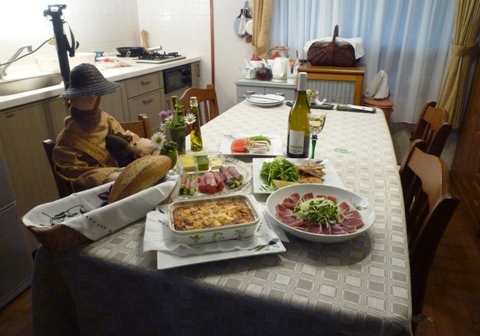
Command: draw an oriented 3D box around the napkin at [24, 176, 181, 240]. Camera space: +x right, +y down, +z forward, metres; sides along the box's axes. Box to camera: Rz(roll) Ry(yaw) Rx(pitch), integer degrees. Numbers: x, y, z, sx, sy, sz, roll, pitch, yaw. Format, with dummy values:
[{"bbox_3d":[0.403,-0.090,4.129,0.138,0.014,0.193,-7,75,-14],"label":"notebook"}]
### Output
[{"bbox_3d":[-0.307,0.104,0.842,0.360,0.090,0.145,-18,30,-35],"label":"napkin"}]

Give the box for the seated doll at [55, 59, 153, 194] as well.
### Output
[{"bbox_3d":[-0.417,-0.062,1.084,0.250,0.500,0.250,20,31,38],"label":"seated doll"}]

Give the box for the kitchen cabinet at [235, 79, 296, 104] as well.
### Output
[{"bbox_3d":[0.275,-0.424,3.043,0.507,0.670,0.400,8,25,19],"label":"kitchen cabinet"}]

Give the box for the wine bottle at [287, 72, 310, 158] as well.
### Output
[{"bbox_3d":[0.223,-0.191,1.259,0.082,0.300,0.082,9,25,18],"label":"wine bottle"}]

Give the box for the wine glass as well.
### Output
[{"bbox_3d":[0.254,-0.105,1.186,0.068,0.168,0.068,8,25,19],"label":"wine glass"}]

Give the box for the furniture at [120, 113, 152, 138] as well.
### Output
[{"bbox_3d":[-0.290,0.305,1.188,0.480,0.843,0.410,18,29,34],"label":"furniture"}]

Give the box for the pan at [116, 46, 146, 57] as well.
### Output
[{"bbox_3d":[-0.882,-0.957,2.845,0.260,0.055,0.260,6,25,13],"label":"pan"}]

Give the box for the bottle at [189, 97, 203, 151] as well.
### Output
[{"bbox_3d":[-0.172,-0.170,1.323,0.049,0.205,0.049,9,25,18],"label":"bottle"}]

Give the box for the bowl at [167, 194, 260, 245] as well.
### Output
[{"bbox_3d":[-0.060,0.123,0.806,0.200,0.053,0.130,-5,25,-13],"label":"bowl"}]

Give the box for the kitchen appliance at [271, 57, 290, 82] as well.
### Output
[{"bbox_3d":[0.345,-0.805,2.835,0.140,0.194,0.195,-1,24,-1],"label":"kitchen appliance"}]

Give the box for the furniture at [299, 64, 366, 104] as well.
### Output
[{"bbox_3d":[0.671,-0.325,2.636,0.410,0.840,0.330,9,25,18],"label":"furniture"}]

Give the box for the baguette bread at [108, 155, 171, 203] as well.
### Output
[{"bbox_3d":[-0.265,0.029,0.949,0.100,0.088,0.240,11,32,25],"label":"baguette bread"}]

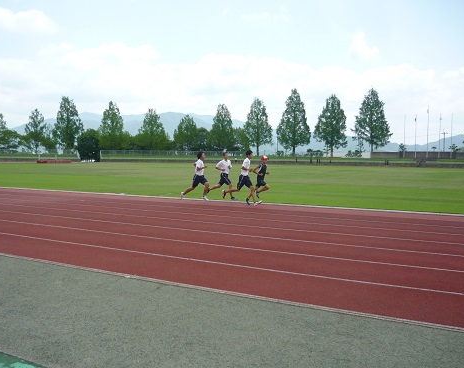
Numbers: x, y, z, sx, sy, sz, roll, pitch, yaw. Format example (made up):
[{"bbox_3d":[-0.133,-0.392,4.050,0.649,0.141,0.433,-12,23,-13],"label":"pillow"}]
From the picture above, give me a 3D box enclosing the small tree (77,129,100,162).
[{"bbox_3d":[-35.921,-9.637,117.000,5.500,8.400,5.500,1,3,0],"label":"small tree"}]

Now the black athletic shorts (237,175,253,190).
[{"bbox_3d":[0.424,-0.032,14.800,0.460,0.490,0.360,2,4,25],"label":"black athletic shorts"}]

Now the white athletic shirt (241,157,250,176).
[{"bbox_3d":[0.443,-0.532,14.800,0.280,0.580,0.410,2,3,20],"label":"white athletic shirt"}]

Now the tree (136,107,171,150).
[{"bbox_3d":[-21.431,-13.883,126.000,8.600,12.200,8.600,1,3,0],"label":"tree"}]

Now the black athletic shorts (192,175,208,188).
[{"bbox_3d":[-1.078,-0.079,16.000,0.470,0.470,0.360,2,4,25],"label":"black athletic shorts"}]

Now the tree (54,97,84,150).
[{"bbox_3d":[-41.277,-14.895,118.000,7.574,14.390,7.574,1,3,0],"label":"tree"}]

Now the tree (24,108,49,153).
[{"bbox_3d":[-48.520,-13.154,116.000,6.453,11.168,6.453,1,3,0],"label":"tree"}]

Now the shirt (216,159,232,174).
[{"bbox_3d":[-0.250,-0.561,15.600,0.300,0.500,0.460,3,4,40],"label":"shirt"}]

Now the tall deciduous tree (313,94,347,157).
[{"bbox_3d":[24.782,-14.581,117.000,8.261,15.645,8.261,1,3,0],"label":"tall deciduous tree"}]

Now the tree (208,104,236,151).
[{"bbox_3d":[-2.696,-14.759,126.000,7.818,13.344,7.818,1,3,0],"label":"tree"}]

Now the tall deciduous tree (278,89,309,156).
[{"bbox_3d":[15.000,-15.000,114.000,7.900,16.200,7.900,1,3,0],"label":"tall deciduous tree"}]

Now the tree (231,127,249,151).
[{"bbox_3d":[2.273,-11.834,125.000,5.349,7.087,5.349,1,3,0],"label":"tree"}]

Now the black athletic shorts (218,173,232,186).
[{"bbox_3d":[-0.239,-0.147,16.400,0.330,0.450,0.380,2,4,28],"label":"black athletic shorts"}]

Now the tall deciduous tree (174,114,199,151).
[{"bbox_3d":[-12.131,-13.263,126.000,7.000,10.800,7.000,1,3,0],"label":"tall deciduous tree"}]

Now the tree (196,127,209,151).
[{"bbox_3d":[-8.079,-11.913,128.000,5.000,7.600,5.000,1,3,0],"label":"tree"}]

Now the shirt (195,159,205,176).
[{"bbox_3d":[-1.102,-0.574,16.350,0.280,0.600,0.420,2,4,28],"label":"shirt"}]

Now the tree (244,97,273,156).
[{"bbox_3d":[6.690,-14.340,118.000,7.400,14.800,7.400,1,3,0],"label":"tree"}]

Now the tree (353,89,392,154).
[{"bbox_3d":[33.547,-14.701,112.000,9.825,16.606,9.825,1,3,0],"label":"tree"}]

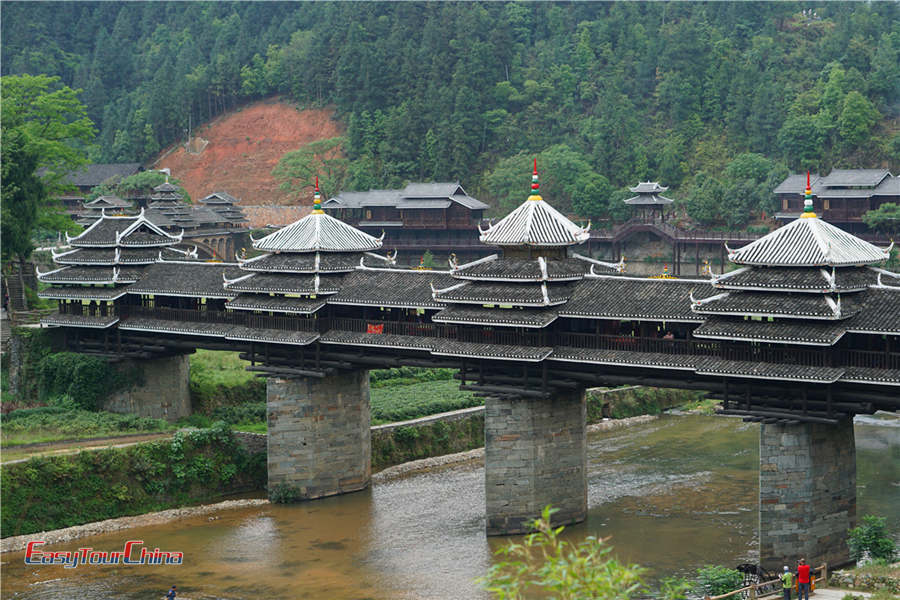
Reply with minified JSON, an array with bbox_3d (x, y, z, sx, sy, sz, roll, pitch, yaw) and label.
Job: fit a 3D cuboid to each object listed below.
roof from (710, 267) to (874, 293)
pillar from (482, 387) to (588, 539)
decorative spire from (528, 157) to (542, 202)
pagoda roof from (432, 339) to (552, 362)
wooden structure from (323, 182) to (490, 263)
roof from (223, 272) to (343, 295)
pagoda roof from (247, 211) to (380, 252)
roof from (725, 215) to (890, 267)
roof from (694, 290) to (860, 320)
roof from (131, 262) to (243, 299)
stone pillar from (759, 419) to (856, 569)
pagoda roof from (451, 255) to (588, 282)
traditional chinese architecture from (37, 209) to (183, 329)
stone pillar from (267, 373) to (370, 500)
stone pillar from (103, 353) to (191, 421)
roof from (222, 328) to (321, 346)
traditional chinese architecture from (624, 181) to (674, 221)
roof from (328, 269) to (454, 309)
[{"bbox_3d":[17.718,-1.141,92.440,6.900,1.100,6.900,3,6,42],"label":"roof"},{"bbox_3d":[4.962,8.751,104.565,3.400,7.600,8.900,3,6,42],"label":"pillar"},{"bbox_3d":[4.574,-6.339,99.417,0.747,2.324,0.747,0,4,0],"label":"decorative spire"},{"bbox_3d":[2.288,2.820,101.375,7.700,0.700,1.400,3,6,42],"label":"pagoda roof"},{"bbox_3d":[-6.361,-11.149,268.000,21.500,11.200,9.000,1,5,28],"label":"wooden structure"},{"bbox_3d":[-7.750,-1.214,110.837,7.868,1.129,7.868,3,5,42],"label":"roof"},{"bbox_3d":[-8.116,-4.285,115.315,5.800,2.350,5.800,3,6,42],"label":"pagoda roof"},{"bbox_3d":[16.967,-2.875,88.546,5.478,2.175,5.478,3,5,42],"label":"roof"},{"bbox_3d":[17.734,0.075,92.528,8.200,1.050,8.200,3,6,42],"label":"roof"},{"bbox_3d":[-14.935,-1.414,121.665,11.700,2.050,6.100,3,6,42],"label":"roof"},{"bbox_3d":[17.062,8.920,89.300,3.088,7.387,8.350,3,5,42],"label":"stone pillar"},{"bbox_3d":[4.610,-1.850,99.704,6.640,1.129,6.640,3,5,42],"label":"pagoda roof"},{"bbox_3d":[-21.290,-2.176,122.915,8.051,7.503,8.300,3,5,42],"label":"traditional chinese architecture"},{"bbox_3d":[-7.678,7.707,111.407,3.088,7.387,8.350,3,5,42],"label":"stone pillar"},{"bbox_3d":[-20.431,5.632,122.700,3.154,4.482,7.636,3,5,42],"label":"stone pillar"},{"bbox_3d":[-10.597,2.159,112.901,7.600,0.700,1.350,3,6,42],"label":"roof"},{"bbox_3d":[25.320,-12.570,238.000,4.800,5.200,4.400,2,5,38],"label":"traditional chinese architecture"},{"bbox_3d":[-1.621,-0.764,109.794,10.800,2.100,6.100,3,6,42],"label":"roof"}]

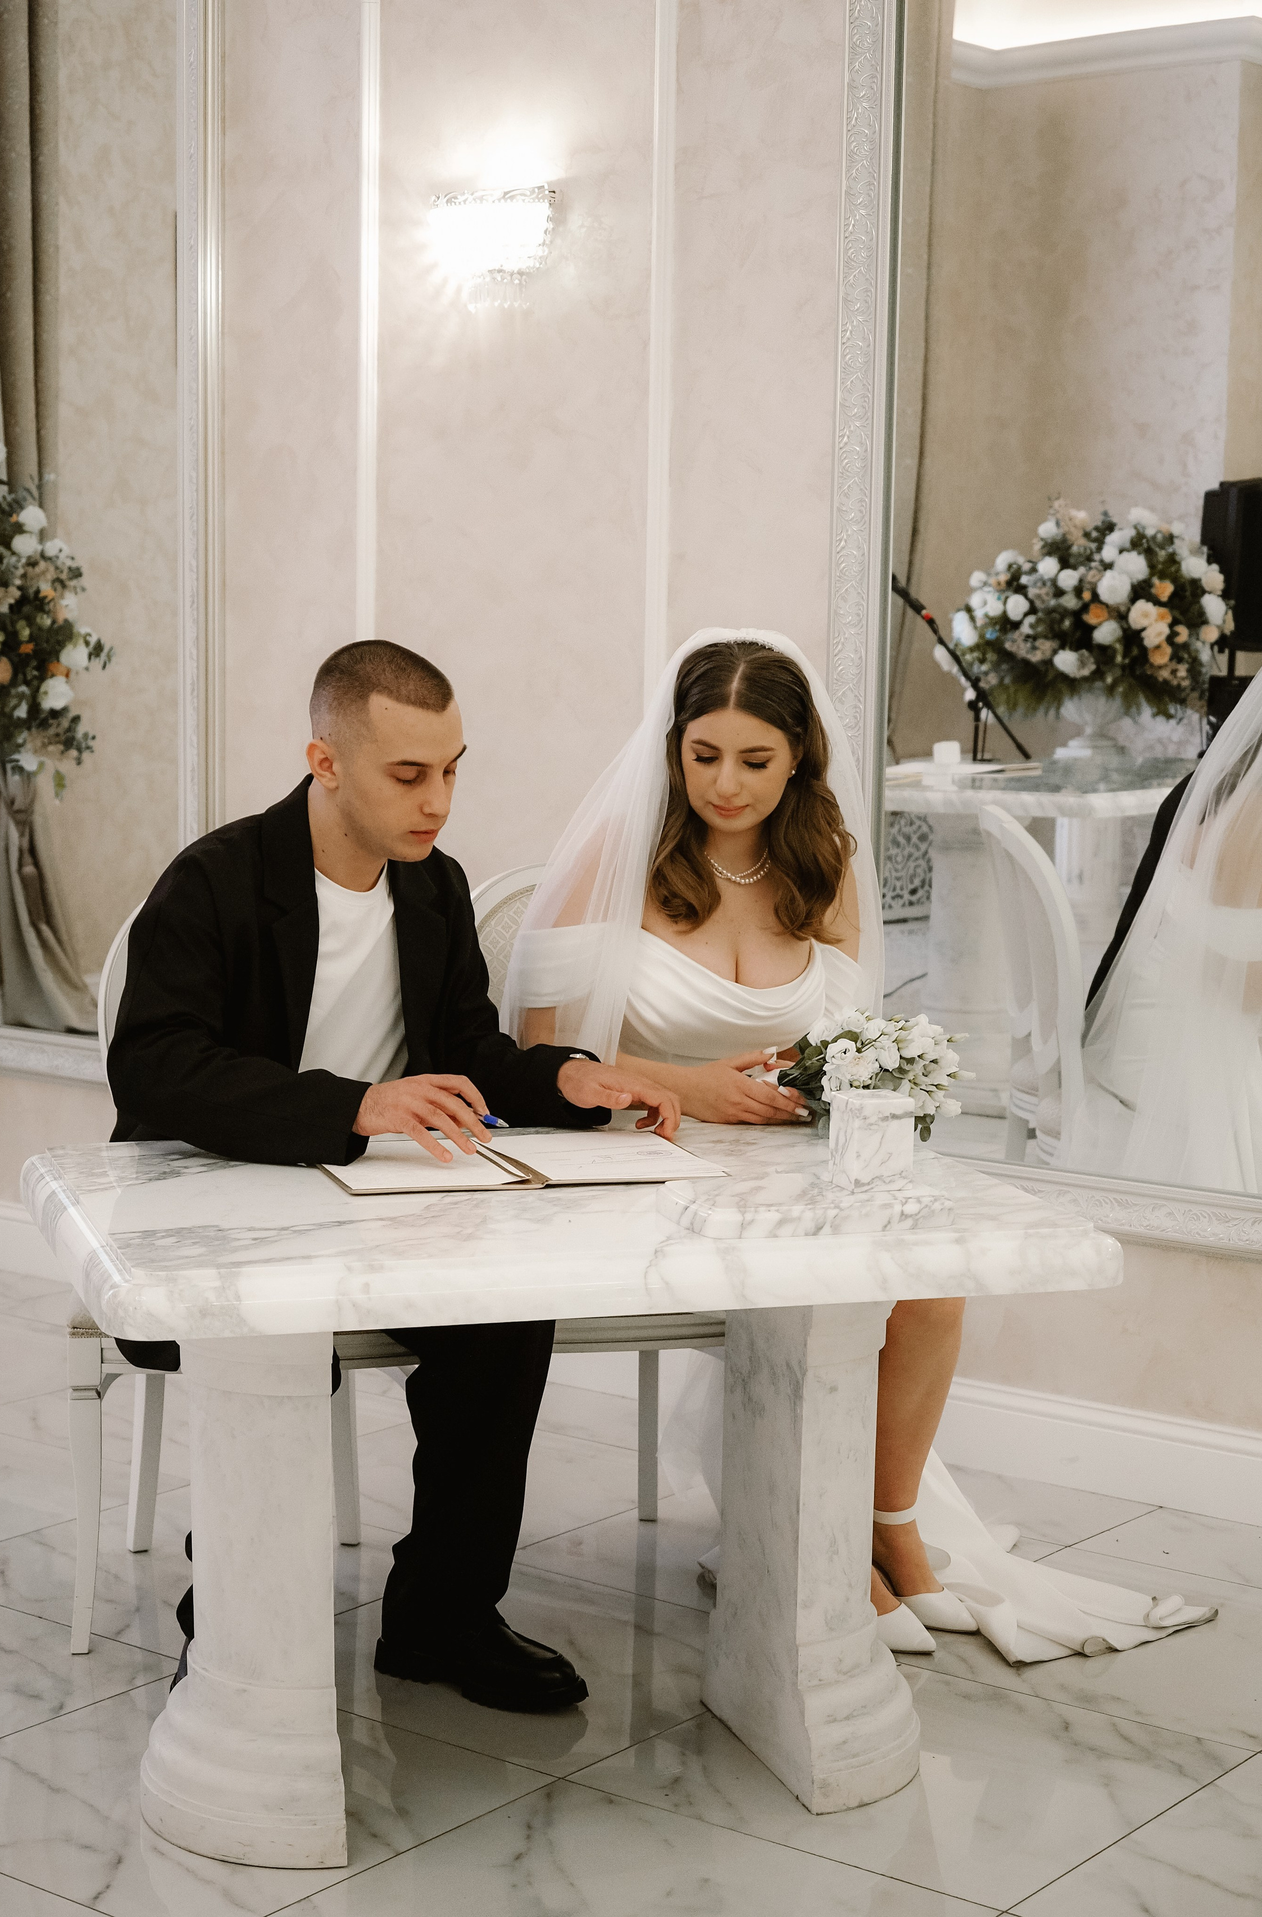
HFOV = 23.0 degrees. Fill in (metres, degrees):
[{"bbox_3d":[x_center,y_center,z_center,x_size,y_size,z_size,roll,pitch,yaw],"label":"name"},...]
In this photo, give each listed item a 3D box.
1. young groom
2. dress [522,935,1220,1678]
[{"bbox_3d":[-0.343,0.243,4.026,0.620,1.315,0.750,-2,7,-22],"label":"young groom"},{"bbox_3d":[0.299,0.407,4.316,0.900,0.950,0.740,-1,7,-15],"label":"dress"}]

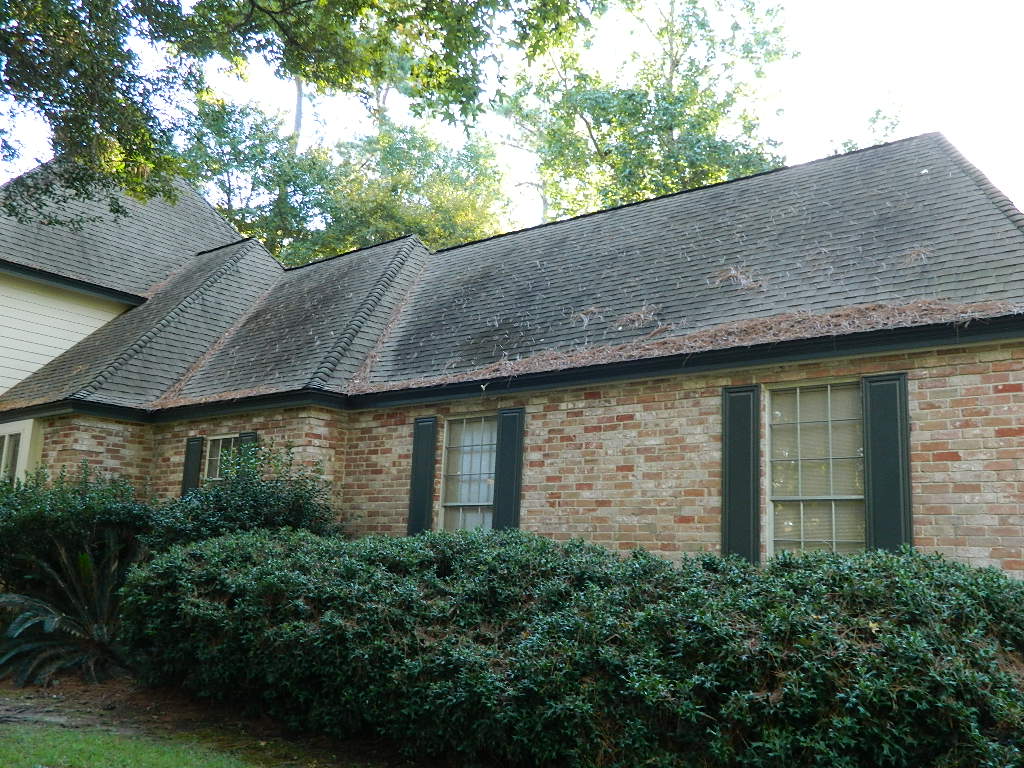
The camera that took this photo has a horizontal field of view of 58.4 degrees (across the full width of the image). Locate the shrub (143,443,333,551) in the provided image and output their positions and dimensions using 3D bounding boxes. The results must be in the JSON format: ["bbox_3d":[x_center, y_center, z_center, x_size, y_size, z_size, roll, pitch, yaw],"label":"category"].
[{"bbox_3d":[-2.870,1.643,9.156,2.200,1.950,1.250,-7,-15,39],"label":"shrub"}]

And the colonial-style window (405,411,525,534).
[{"bbox_3d":[-0.472,1.095,8.749,1.420,1.660,0.140,-7,-15,39],"label":"colonial-style window"}]

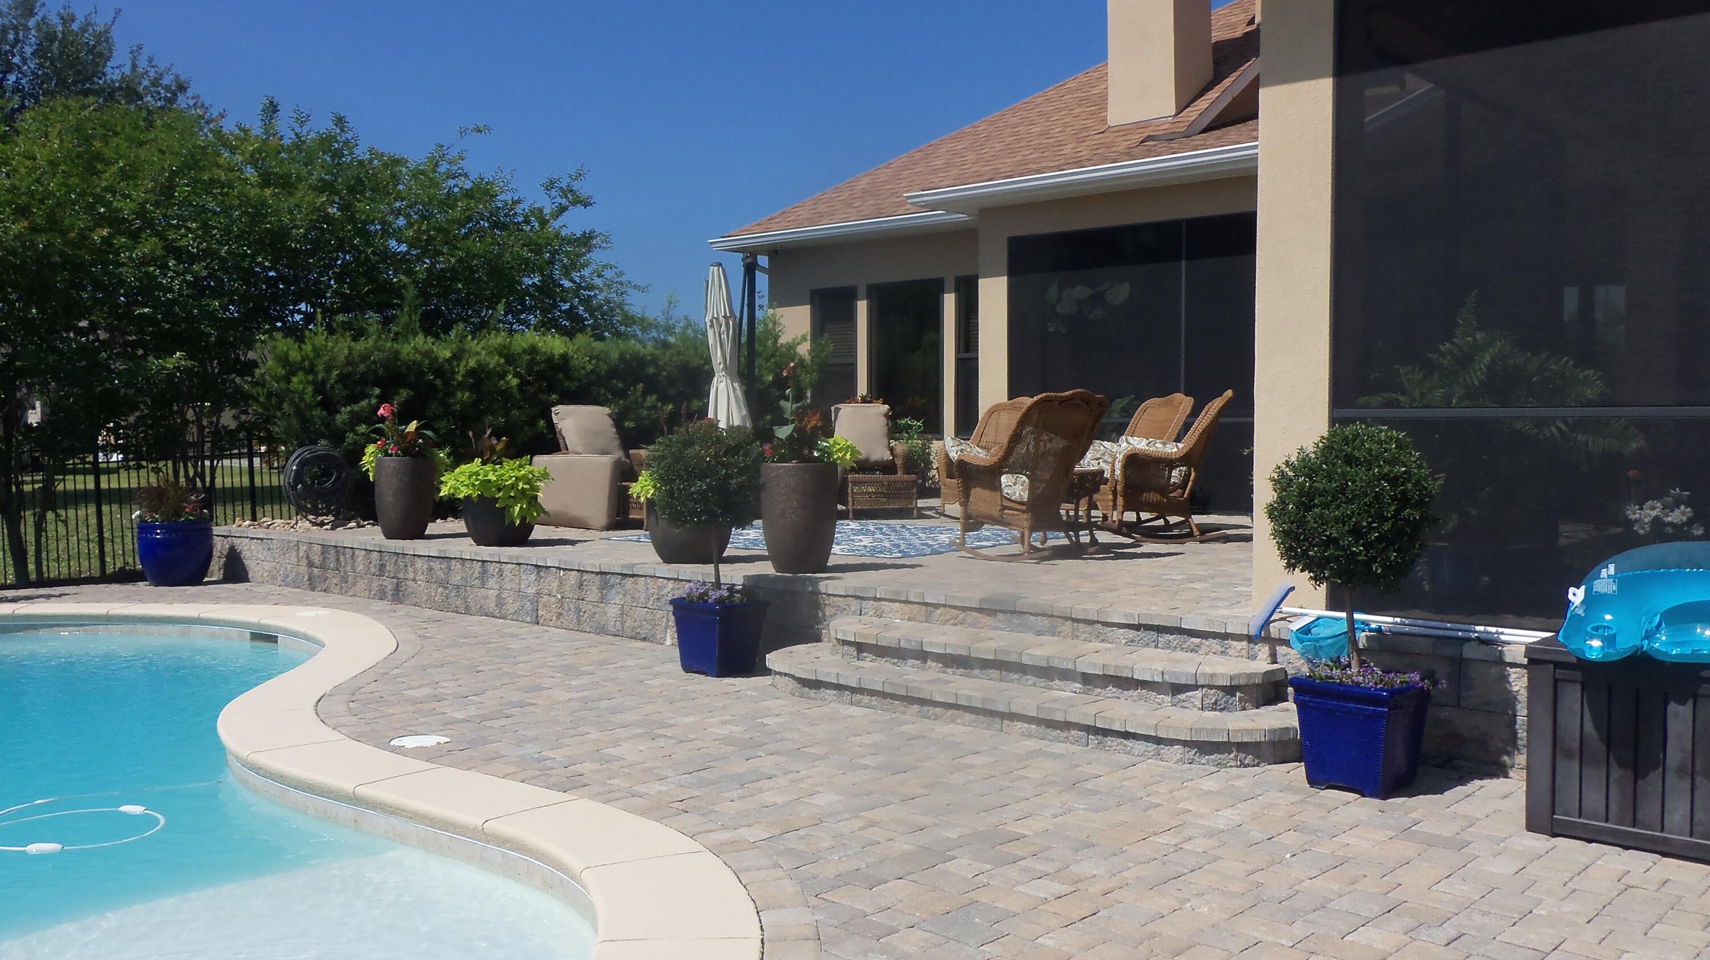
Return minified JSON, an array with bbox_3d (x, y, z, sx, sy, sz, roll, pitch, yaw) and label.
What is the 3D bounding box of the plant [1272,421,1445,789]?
[{"bbox_3d":[1.923,0.484,5.309,0.640,1.370,0.640,2,3,41],"label":"plant"}]

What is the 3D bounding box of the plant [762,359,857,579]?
[{"bbox_3d":[-0.323,-0.082,8.607,0.590,1.290,0.590,0,3,0],"label":"plant"}]

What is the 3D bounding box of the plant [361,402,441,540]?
[{"bbox_3d":[-3.614,-0.077,11.092,0.630,1.080,0.630,2,3,41],"label":"plant"}]

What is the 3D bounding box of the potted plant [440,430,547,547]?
[{"bbox_3d":[-2.710,0.053,10.458,0.820,0.870,0.820,0,3,0],"label":"potted plant"}]

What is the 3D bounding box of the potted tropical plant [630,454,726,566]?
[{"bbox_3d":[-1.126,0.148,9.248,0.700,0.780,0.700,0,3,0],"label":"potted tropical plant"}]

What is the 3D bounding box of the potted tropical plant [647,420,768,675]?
[{"bbox_3d":[-0.805,0.374,7.732,0.660,1.390,0.660,2,3,41],"label":"potted tropical plant"}]

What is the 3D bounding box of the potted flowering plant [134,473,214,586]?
[{"bbox_3d":[-5.874,0.422,11.953,0.690,0.950,0.690,2,3,41],"label":"potted flowering plant"}]

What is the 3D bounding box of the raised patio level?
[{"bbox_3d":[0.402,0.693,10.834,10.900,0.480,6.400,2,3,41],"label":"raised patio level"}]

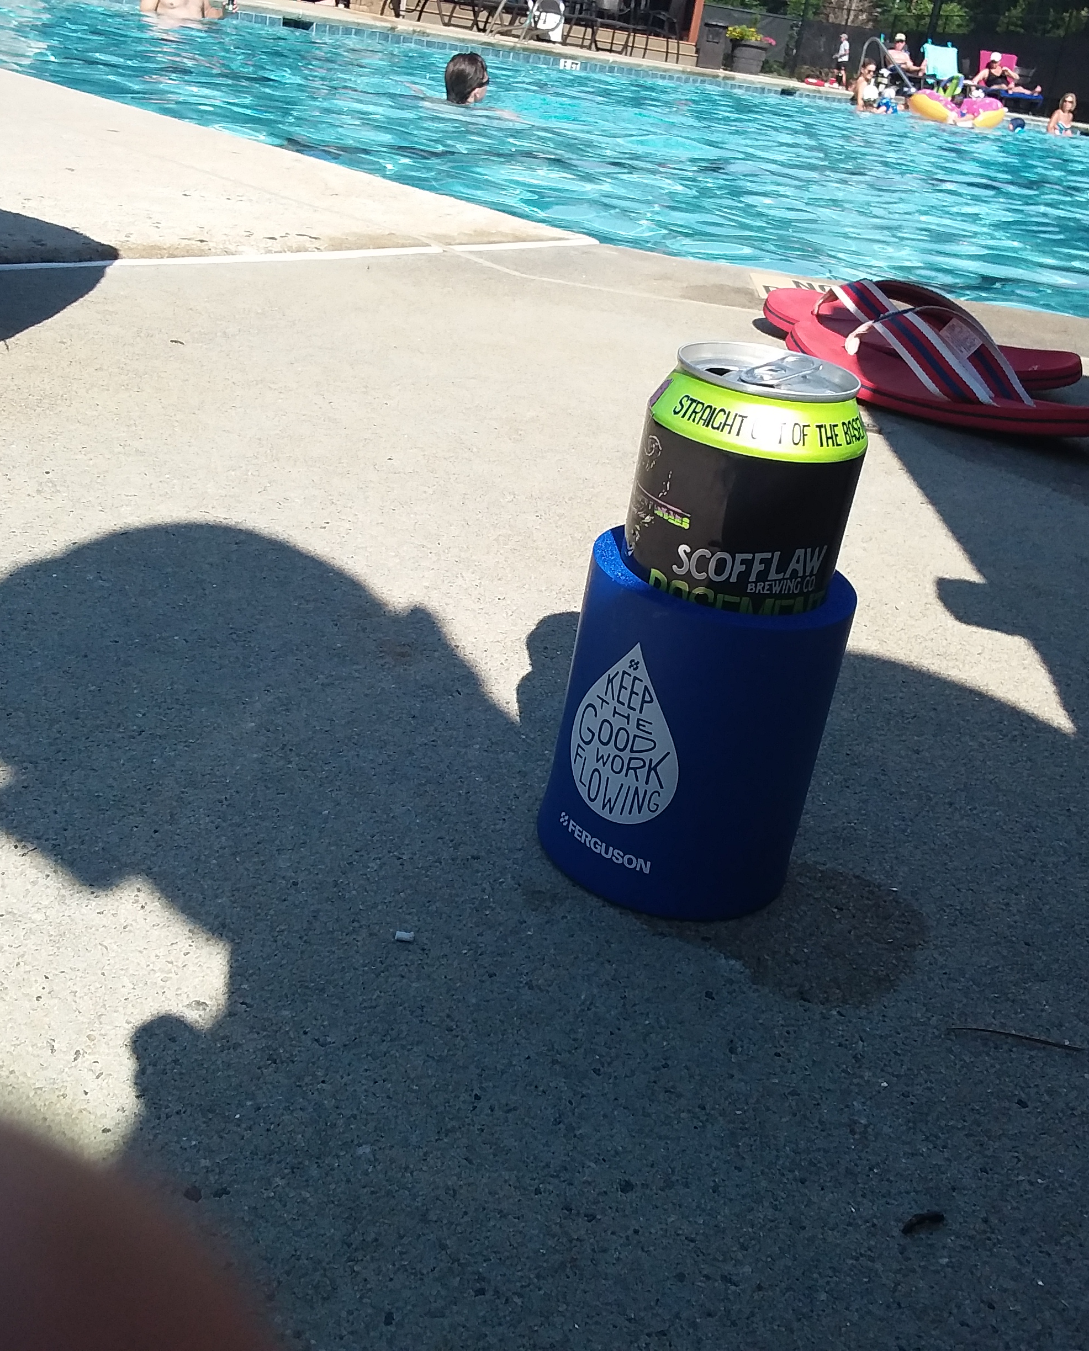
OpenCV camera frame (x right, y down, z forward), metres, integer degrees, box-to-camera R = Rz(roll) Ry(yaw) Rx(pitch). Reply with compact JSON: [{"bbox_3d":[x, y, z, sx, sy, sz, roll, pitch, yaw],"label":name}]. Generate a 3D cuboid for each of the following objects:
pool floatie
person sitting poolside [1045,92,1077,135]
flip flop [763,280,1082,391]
[{"bbox_3d":[5.341,-7.337,18.200,1.150,0.360,1.100,7,25,-3],"label":"pool floatie"},{"bbox_3d":[7.297,-7.599,20.189,0.450,1.450,0.350,14,25,10],"label":"person sitting poolside"},{"bbox_3d":[0.339,-0.320,1.270,0.287,0.068,0.105,23,29,26],"label":"flip flop"}]

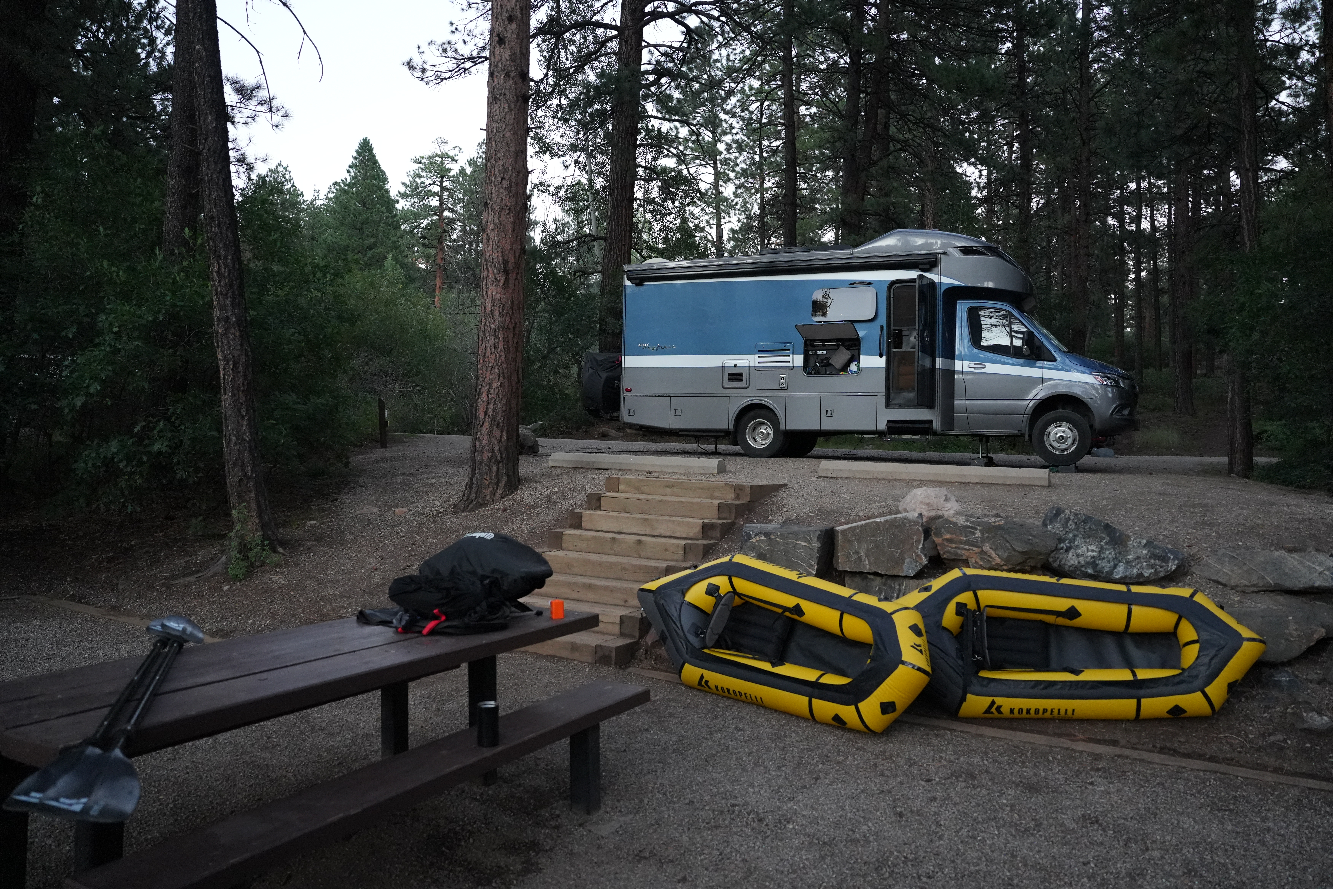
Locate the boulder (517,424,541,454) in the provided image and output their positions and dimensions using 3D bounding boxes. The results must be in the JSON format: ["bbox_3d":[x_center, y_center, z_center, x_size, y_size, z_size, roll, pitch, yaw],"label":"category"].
[{"bbox_3d":[-2.318,-0.086,14.600,0.550,0.480,0.480,1,2,18],"label":"boulder"}]

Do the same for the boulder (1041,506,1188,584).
[{"bbox_3d":[3.322,0.743,6.600,0.960,0.540,0.550,1,2,20],"label":"boulder"}]

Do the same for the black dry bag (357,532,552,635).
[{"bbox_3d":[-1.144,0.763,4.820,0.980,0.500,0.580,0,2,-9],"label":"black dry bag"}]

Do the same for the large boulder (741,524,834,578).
[{"bbox_3d":[0.975,0.878,7.200,0.650,0.470,0.460,2,2,27],"label":"large boulder"}]

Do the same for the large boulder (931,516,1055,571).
[{"bbox_3d":[2.517,0.771,6.850,0.920,0.450,0.500,1,2,20],"label":"large boulder"}]

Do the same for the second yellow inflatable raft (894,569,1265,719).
[{"bbox_3d":[2.498,1.238,5.500,2.200,0.940,0.330,2,-40,5],"label":"second yellow inflatable raft"}]

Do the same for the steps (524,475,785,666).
[{"bbox_3d":[-0.268,0.985,8.340,1.660,1.200,3.200,2,2,30],"label":"steps"}]

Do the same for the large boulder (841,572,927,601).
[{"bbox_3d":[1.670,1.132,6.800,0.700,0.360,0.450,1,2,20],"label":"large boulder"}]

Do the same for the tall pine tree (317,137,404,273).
[{"bbox_3d":[-16.221,-9.037,47.000,5.200,14.500,5.200,1,2,0],"label":"tall pine tree"}]

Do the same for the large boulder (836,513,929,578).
[{"bbox_3d":[1.690,0.790,6.950,0.720,0.470,0.460,1,2,20],"label":"large boulder"}]

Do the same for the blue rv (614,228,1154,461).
[{"bbox_3d":[3.270,-1.542,14.467,7.820,3.480,2.300,1,2,23],"label":"blue rv"}]

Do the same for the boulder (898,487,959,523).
[{"bbox_3d":[2.190,0.503,7.400,0.510,0.300,0.420,1,2,18],"label":"boulder"}]

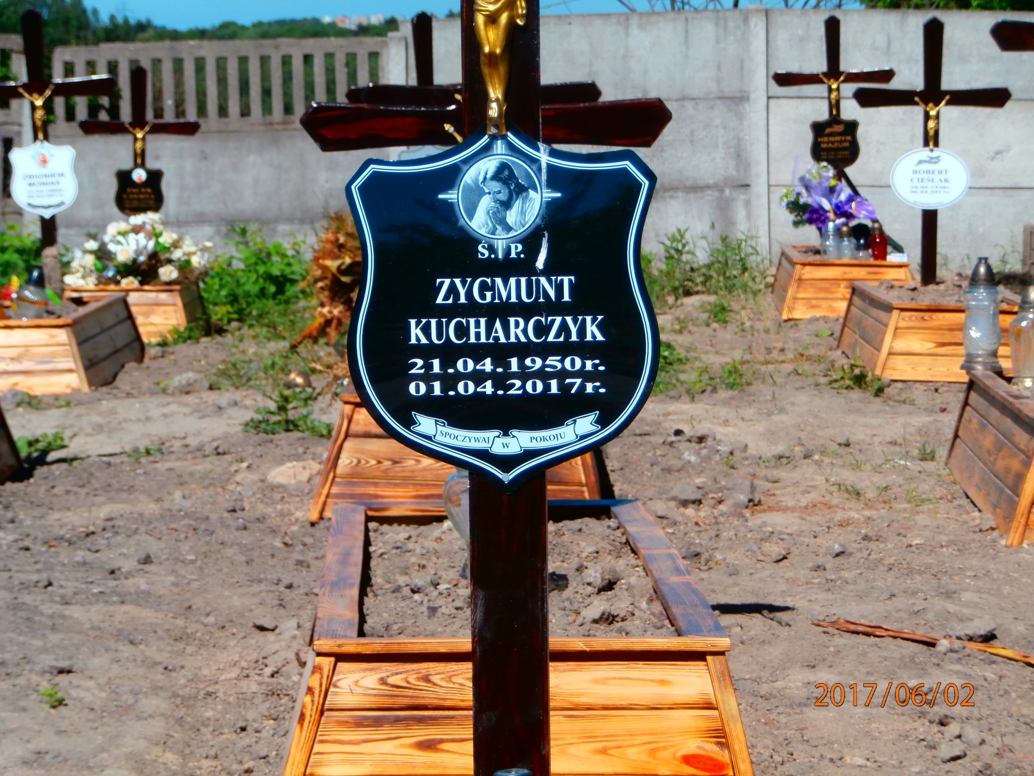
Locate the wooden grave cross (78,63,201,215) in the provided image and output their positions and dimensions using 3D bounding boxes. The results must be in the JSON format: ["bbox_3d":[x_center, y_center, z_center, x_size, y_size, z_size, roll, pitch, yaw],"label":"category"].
[{"bbox_3d":[-1.980,-1.149,17.250,0.636,1.090,0.060,0,5,0],"label":"wooden grave cross"}]

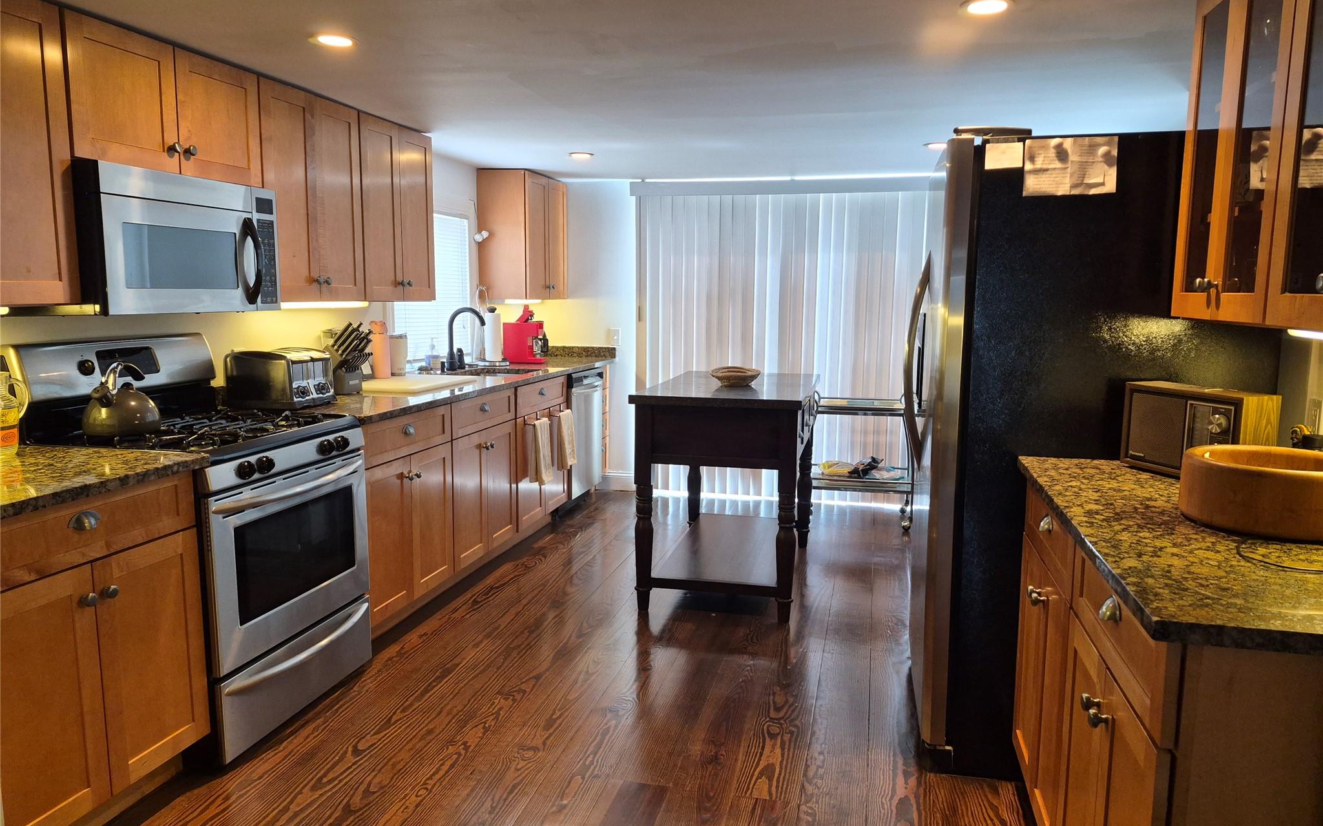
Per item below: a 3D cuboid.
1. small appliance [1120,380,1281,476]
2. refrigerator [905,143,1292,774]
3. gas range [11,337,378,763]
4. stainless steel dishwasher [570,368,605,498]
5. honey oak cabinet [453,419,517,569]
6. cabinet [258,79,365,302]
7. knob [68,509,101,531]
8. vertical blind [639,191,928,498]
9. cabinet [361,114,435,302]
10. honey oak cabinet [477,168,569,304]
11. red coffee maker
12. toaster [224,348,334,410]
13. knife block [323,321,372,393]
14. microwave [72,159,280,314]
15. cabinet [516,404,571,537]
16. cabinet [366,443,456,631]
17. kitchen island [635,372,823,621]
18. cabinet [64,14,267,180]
[{"bbox_3d":[1.308,0.047,2.150,0.120,0.209,0.330,-2,8,-18],"label":"small appliance"},{"bbox_3d":[1.207,0.110,2.758,0.887,1.761,0.905,2,8,14],"label":"refrigerator"},{"bbox_3d":[-1.443,0.366,2.891,0.680,1.200,0.757,2,8,14],"label":"gas range"},{"bbox_3d":[-0.746,0.123,5.556,0.610,0.800,0.600,2,8,14],"label":"stainless steel dishwasher"},{"bbox_3d":[-1.105,0.358,4.241,0.605,0.590,0.686,2,8,14],"label":"honey oak cabinet"},{"bbox_3d":[-1.472,-0.824,3.418,0.325,0.770,0.600,2,8,14],"label":"cabinet"},{"bbox_3d":[-1.339,0.247,2.044,0.026,0.037,0.082,2,8,14],"label":"knob"},{"bbox_3d":[0.804,-0.416,5.743,1.990,2.000,0.090,2,8,14],"label":"vertical blind"},{"bbox_3d":[-1.323,-0.900,3.996,0.325,0.770,0.602,2,8,14],"label":"cabinet"},{"bbox_3d":[-0.881,-1.122,5.675,0.320,0.770,0.707,2,8,14],"label":"honey oak cabinet"},{"bbox_3d":[-0.885,-0.521,5.843,0.285,0.385,0.130,2,8,14],"label":"red coffee maker"},{"bbox_3d":[-1.475,-0.138,3.438,0.285,0.205,0.270,1,8,9],"label":"toaster"},{"bbox_3d":[-1.389,-0.245,3.933,0.230,0.320,0.125,4,8,26],"label":"knife block"},{"bbox_3d":[-1.606,-0.528,2.786,0.390,0.420,0.740,2,8,14],"label":"microwave"},{"bbox_3d":[-0.931,0.268,4.928,0.605,0.590,0.738,2,8,14],"label":"cabinet"},{"bbox_3d":[-1.273,0.445,3.580,0.605,0.590,0.680,2,8,14],"label":"cabinet"},{"bbox_3d":[0.354,0.330,4.269,0.717,0.944,1.265,2,7,13],"label":"kitchen island"},{"bbox_3d":[-1.625,-0.928,2.715,0.320,0.378,0.755,2,8,14],"label":"cabinet"}]

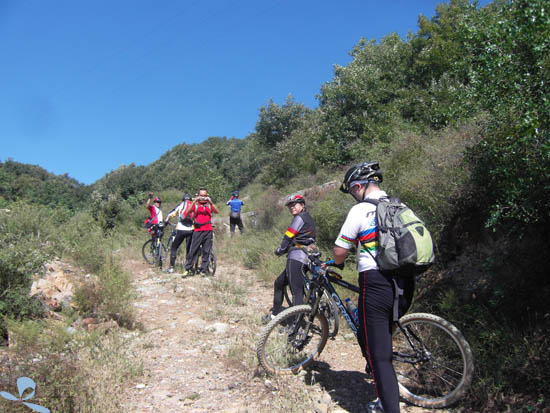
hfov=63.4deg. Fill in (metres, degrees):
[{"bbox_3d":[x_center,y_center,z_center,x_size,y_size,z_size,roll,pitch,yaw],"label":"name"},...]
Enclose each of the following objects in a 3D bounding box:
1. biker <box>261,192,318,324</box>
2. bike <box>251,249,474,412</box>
[{"bbox_3d":[0.180,0.665,5.500,0.550,1.650,0.520,-3,-5,41],"label":"biker"},{"bbox_3d":[0.660,0.915,3.460,1.600,1.080,0.580,0,-2,28],"label":"bike"}]

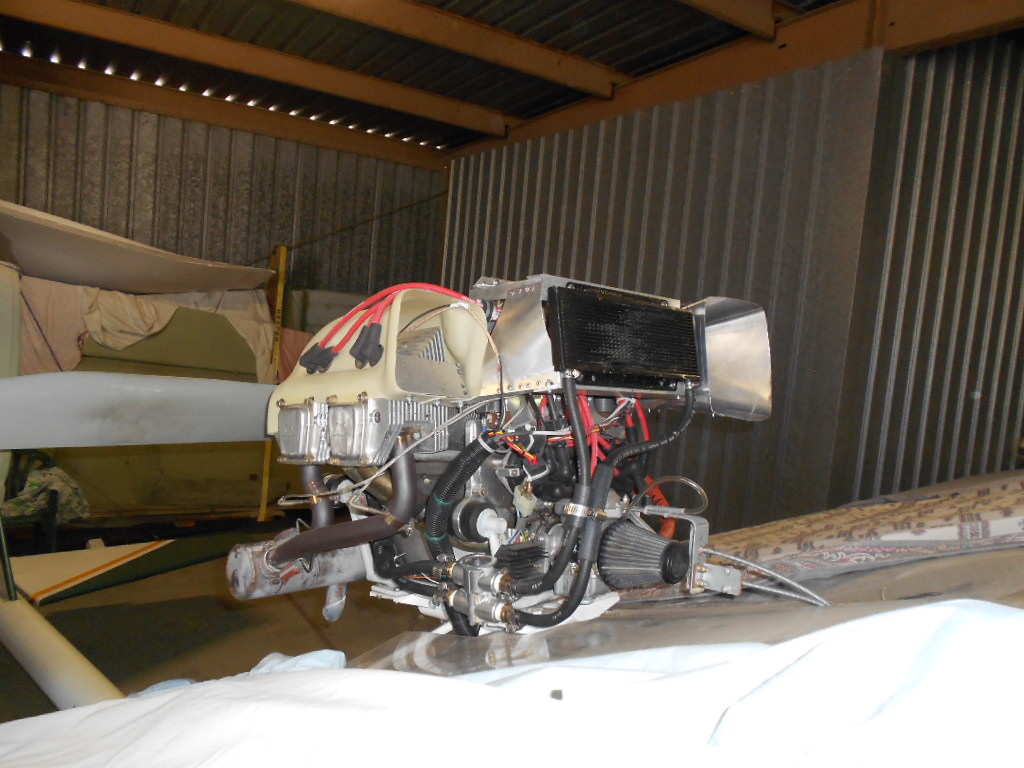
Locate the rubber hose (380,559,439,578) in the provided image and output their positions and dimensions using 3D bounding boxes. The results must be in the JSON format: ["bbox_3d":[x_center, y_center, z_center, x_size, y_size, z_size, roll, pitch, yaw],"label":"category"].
[{"bbox_3d":[-0.124,0.222,0.925,0.100,0.018,0.018,-18,-12,39],"label":"rubber hose"}]

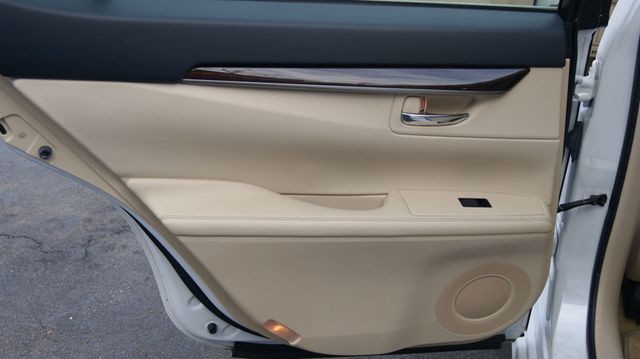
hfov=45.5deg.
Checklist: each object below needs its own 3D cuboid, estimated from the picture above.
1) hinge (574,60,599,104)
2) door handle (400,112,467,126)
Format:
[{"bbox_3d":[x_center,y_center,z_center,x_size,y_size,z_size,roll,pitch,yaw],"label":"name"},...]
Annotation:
[{"bbox_3d":[0.475,-0.173,1.360,0.034,0.070,0.038,0,19,-5],"label":"hinge"},{"bbox_3d":[0.191,-0.100,1.270,0.110,0.019,0.020,0,19,-5],"label":"door handle"}]

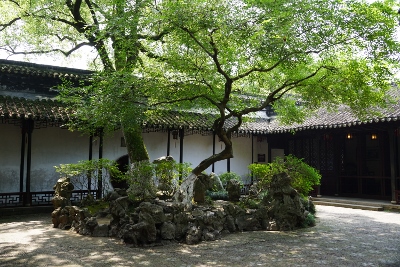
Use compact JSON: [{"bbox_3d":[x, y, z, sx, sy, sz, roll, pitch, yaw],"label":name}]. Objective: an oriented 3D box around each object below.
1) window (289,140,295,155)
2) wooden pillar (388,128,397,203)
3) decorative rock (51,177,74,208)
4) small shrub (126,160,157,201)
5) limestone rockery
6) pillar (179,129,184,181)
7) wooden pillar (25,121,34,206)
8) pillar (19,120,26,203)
[{"bbox_3d":[5.218,1.098,22.819,0.080,1.453,0.458,3,-6,-34],"label":"window"},{"bbox_3d":[7.715,1.253,15.985,0.190,2.999,0.190,3,-6,-34],"label":"wooden pillar"},{"bbox_3d":[-3.899,1.673,11.345,0.553,0.900,0.515,3,-6,-34],"label":"decorative rock"},{"bbox_3d":[-1.505,1.210,10.296,0.706,1.020,0.686,3,-6,-34],"label":"small shrub"},{"bbox_3d":[-0.362,2.058,11.485,6.400,1.220,4.200,3,-6,-34],"label":"limestone rockery"},{"bbox_3d":[-0.817,1.324,18.127,0.170,3.160,0.170,3,-6,-34],"label":"pillar"},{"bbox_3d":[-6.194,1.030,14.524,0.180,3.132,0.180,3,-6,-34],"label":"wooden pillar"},{"bbox_3d":[-6.913,1.082,15.593,0.170,3.197,0.170,3,-6,-34],"label":"pillar"}]

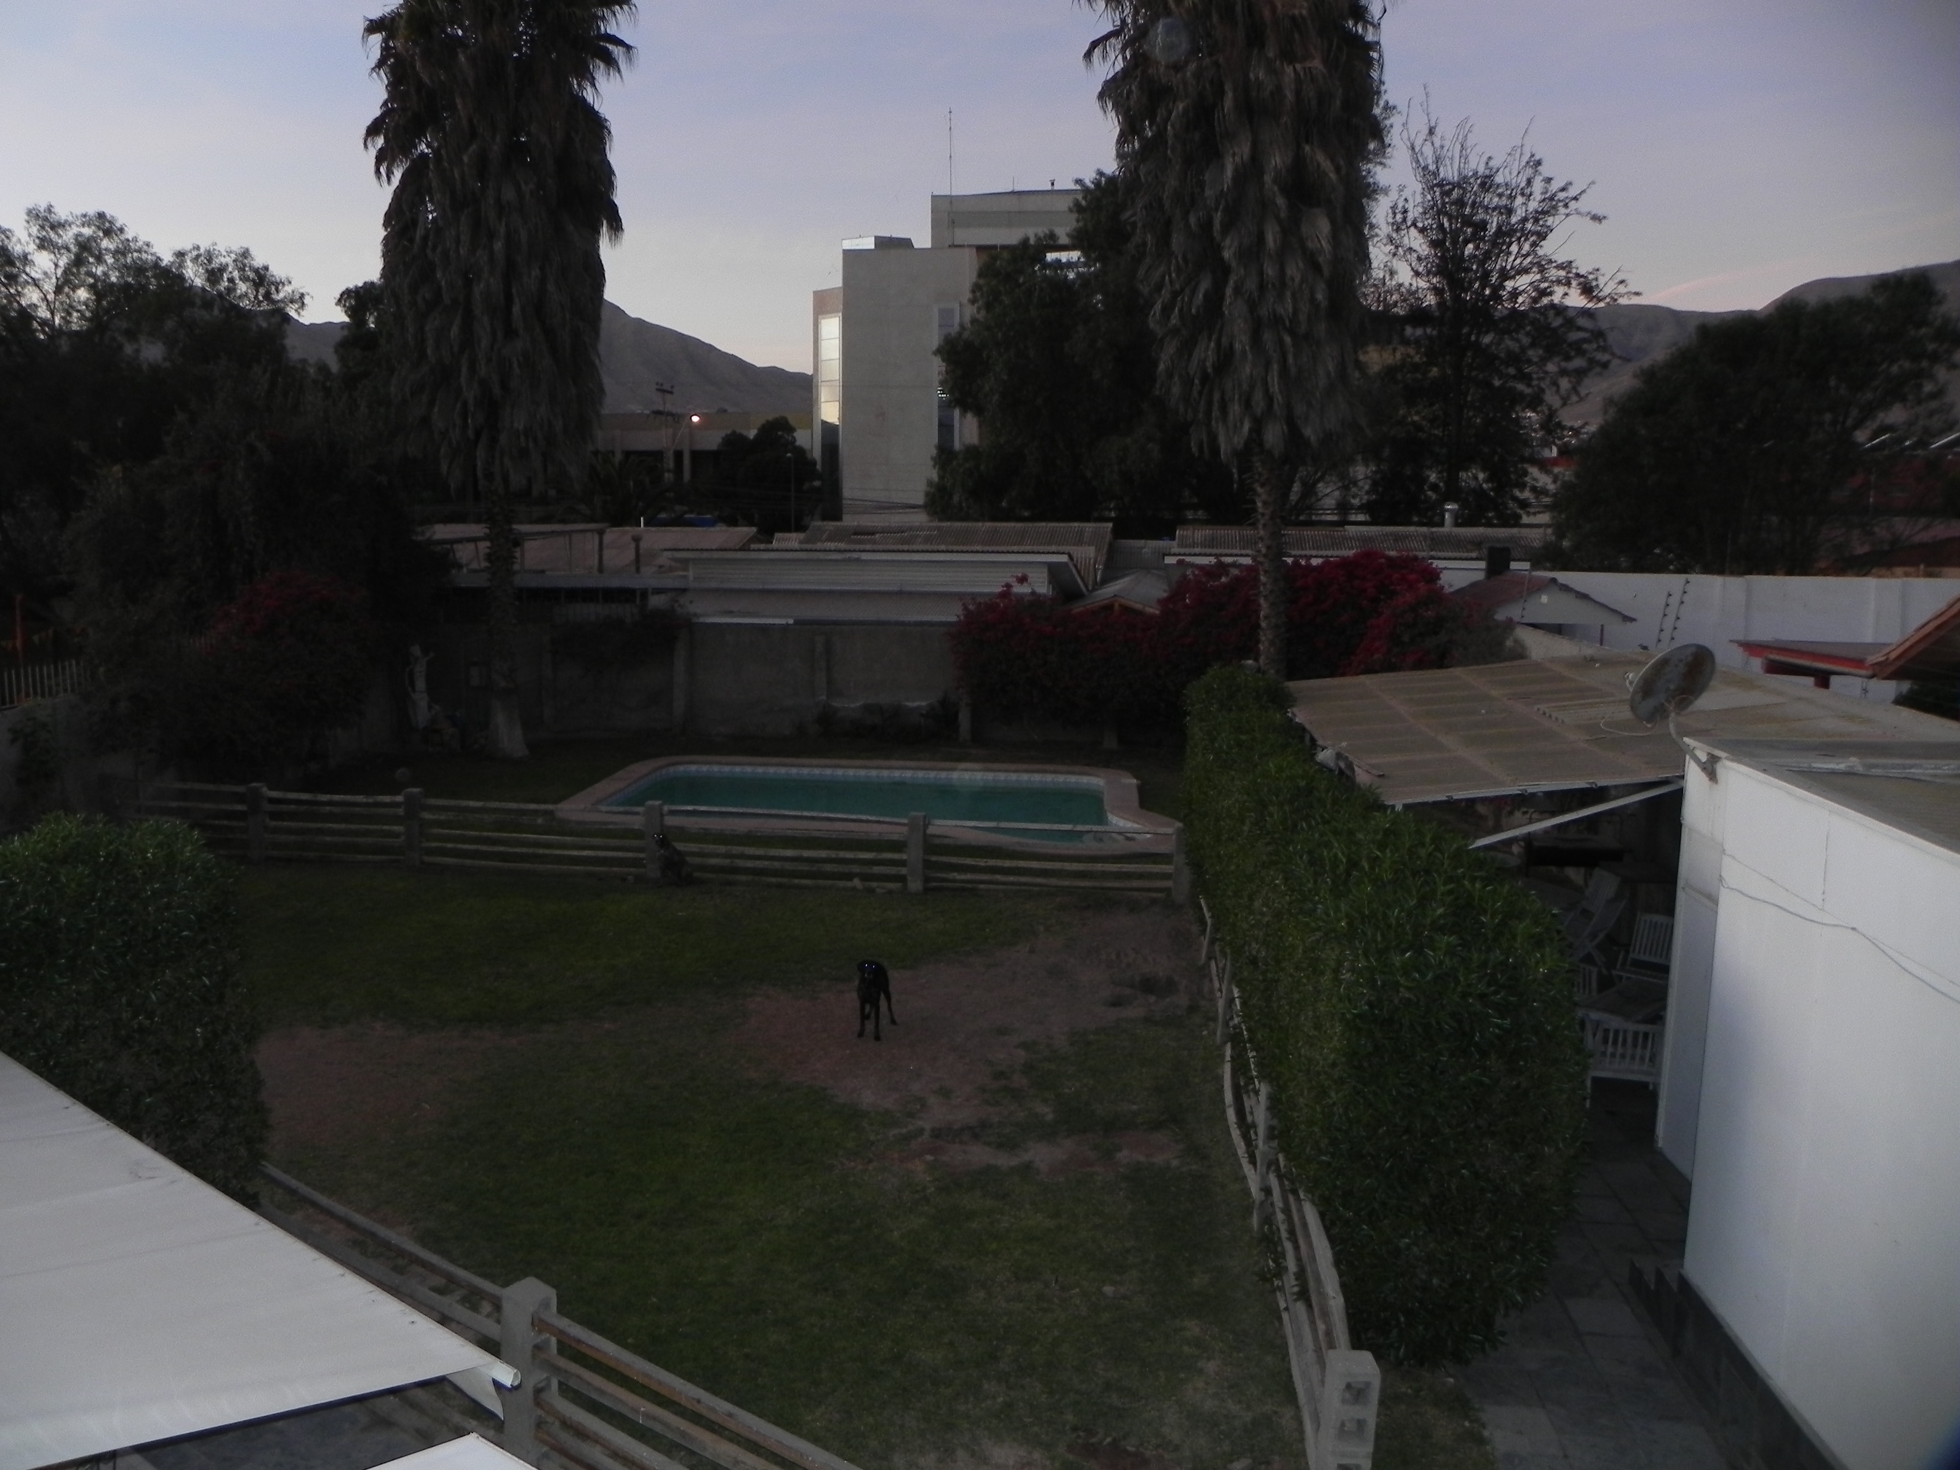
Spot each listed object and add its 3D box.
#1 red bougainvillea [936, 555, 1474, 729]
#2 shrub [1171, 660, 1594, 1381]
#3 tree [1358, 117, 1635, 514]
[{"bbox_3d":[4.674,-1.701,28.919,10.500,3.880,2.300,2,8,5],"label":"red bougainvillea"},{"bbox_3d":[3.012,1.245,14.376,1.500,2.400,13.400,2,8,5],"label":"shrub"},{"bbox_3d":[15.937,-10.367,45.677,8.200,17.250,7.500,4,8,18],"label":"tree"}]

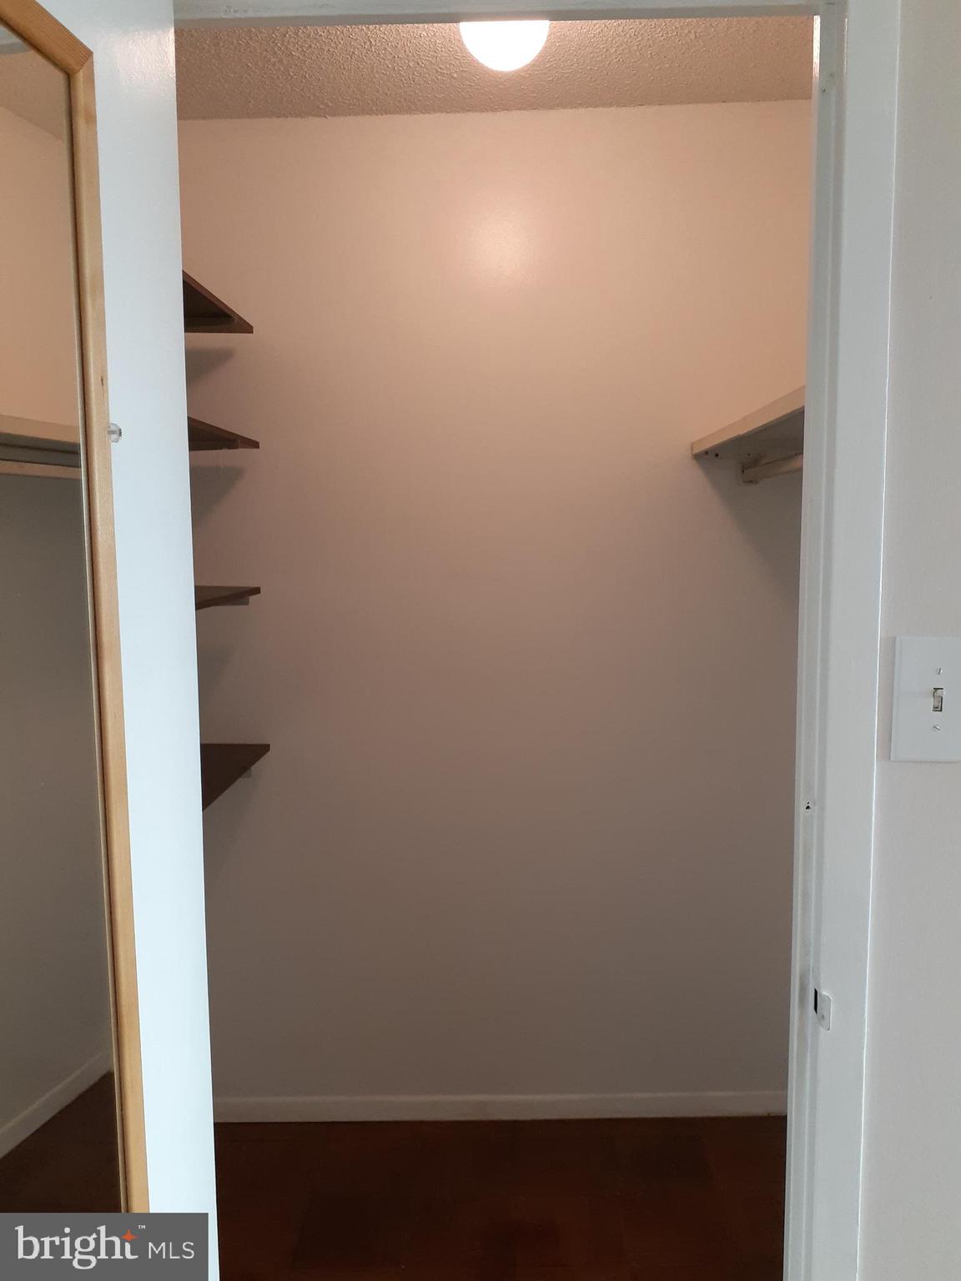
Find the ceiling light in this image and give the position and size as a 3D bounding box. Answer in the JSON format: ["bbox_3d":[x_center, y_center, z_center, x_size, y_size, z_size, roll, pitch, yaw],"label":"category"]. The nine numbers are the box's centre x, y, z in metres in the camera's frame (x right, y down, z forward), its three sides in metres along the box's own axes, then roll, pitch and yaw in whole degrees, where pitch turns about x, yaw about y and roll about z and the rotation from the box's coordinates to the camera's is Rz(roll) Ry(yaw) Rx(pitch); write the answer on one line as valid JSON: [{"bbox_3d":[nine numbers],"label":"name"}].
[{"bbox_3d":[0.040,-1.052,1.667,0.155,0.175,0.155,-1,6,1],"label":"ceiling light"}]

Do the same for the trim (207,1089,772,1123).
[{"bbox_3d":[0.043,1.187,2.545,1.530,0.064,0.014,-1,6,1],"label":"trim"}]

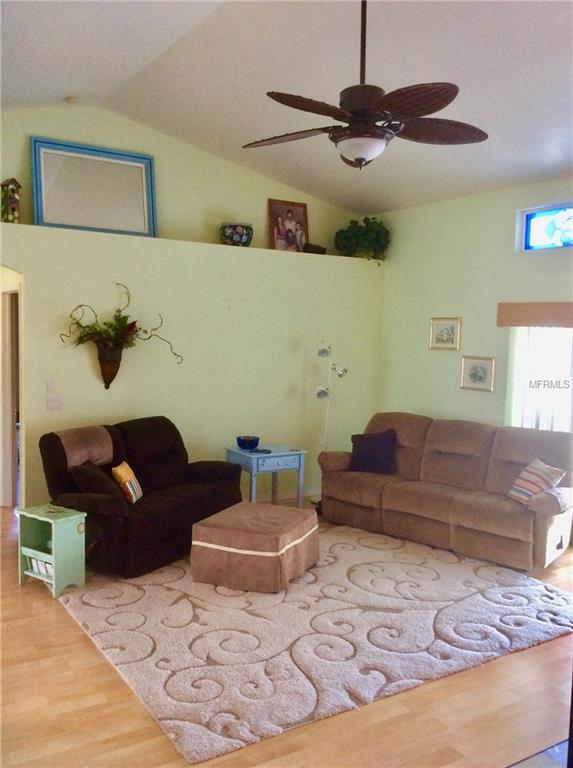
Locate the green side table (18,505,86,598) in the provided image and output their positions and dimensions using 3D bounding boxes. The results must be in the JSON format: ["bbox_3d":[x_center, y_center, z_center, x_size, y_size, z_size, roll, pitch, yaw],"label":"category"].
[{"bbox_3d":[-1.572,1.110,4.748,0.378,0.502,0.255,4,5,33],"label":"green side table"}]

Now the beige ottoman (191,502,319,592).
[{"bbox_3d":[-0.203,1.154,5.086,0.665,0.398,0.708,3,5,23],"label":"beige ottoman"}]

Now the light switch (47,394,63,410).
[{"bbox_3d":[-1.988,0.159,6.083,0.120,0.125,0.010,-1,5,-32],"label":"light switch"}]

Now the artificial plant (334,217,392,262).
[{"bbox_3d":[0.840,-1.608,7.833,0.546,0.440,0.352,-1,5,-32],"label":"artificial plant"}]

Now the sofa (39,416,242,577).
[{"bbox_3d":[-1.119,0.821,5.758,0.880,0.950,1.443,4,5,29],"label":"sofa"}]

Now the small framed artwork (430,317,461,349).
[{"bbox_3d":[1.576,-0.498,7.073,0.025,0.330,0.427,-1,5,-32],"label":"small framed artwork"}]

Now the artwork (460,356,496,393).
[{"bbox_3d":[1.803,-0.089,6.716,0.025,0.323,0.410,-1,5,-32],"label":"artwork"}]

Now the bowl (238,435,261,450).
[{"bbox_3d":[-0.366,0.572,6.804,0.223,0.100,0.223,2,4,0],"label":"bowl"}]

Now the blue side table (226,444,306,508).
[{"bbox_3d":[-0.197,0.939,6.764,0.618,0.616,0.439,-2,5,-37],"label":"blue side table"}]

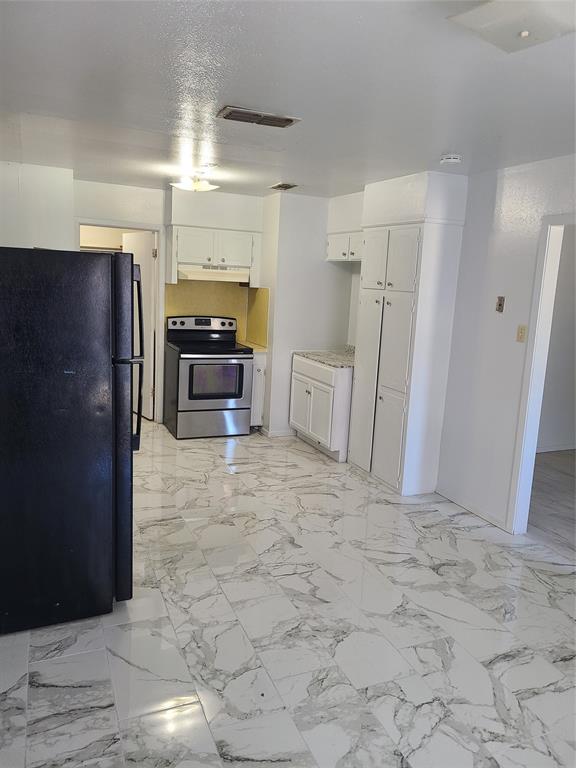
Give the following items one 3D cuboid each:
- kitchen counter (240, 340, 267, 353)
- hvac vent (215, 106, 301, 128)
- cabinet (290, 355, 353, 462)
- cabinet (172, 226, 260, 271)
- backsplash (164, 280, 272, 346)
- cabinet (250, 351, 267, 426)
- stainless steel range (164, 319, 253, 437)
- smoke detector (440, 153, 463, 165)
[{"bbox_3d":[-0.424,-0.408,6.246,0.177,0.044,0.650,-2,12,-23],"label":"kitchen counter"},{"bbox_3d":[-0.151,-1.331,2.907,0.398,0.015,0.202,-2,12,-23],"label":"hvac vent"},{"bbox_3d":[0.514,0.199,5.716,0.615,0.880,0.935,-2,12,-23],"label":"cabinet"},{"bbox_3d":[-0.781,-1.400,6.016,0.938,0.380,0.405,-2,12,-23],"label":"cabinet"},{"bbox_3d":[-0.760,-0.719,6.041,0.935,0.615,0.635,-2,12,-23],"label":"backsplash"},{"bbox_3d":[-0.449,0.040,6.339,0.175,0.872,0.625,-2,12,-23],"label":"cabinet"},{"bbox_3d":[-0.840,-0.083,6.052,0.757,1.185,0.685,-2,12,-23],"label":"stainless steel range"},{"bbox_3d":[1.004,-1.386,3.546,0.125,0.042,0.125,-2,12,-23],"label":"smoke detector"}]

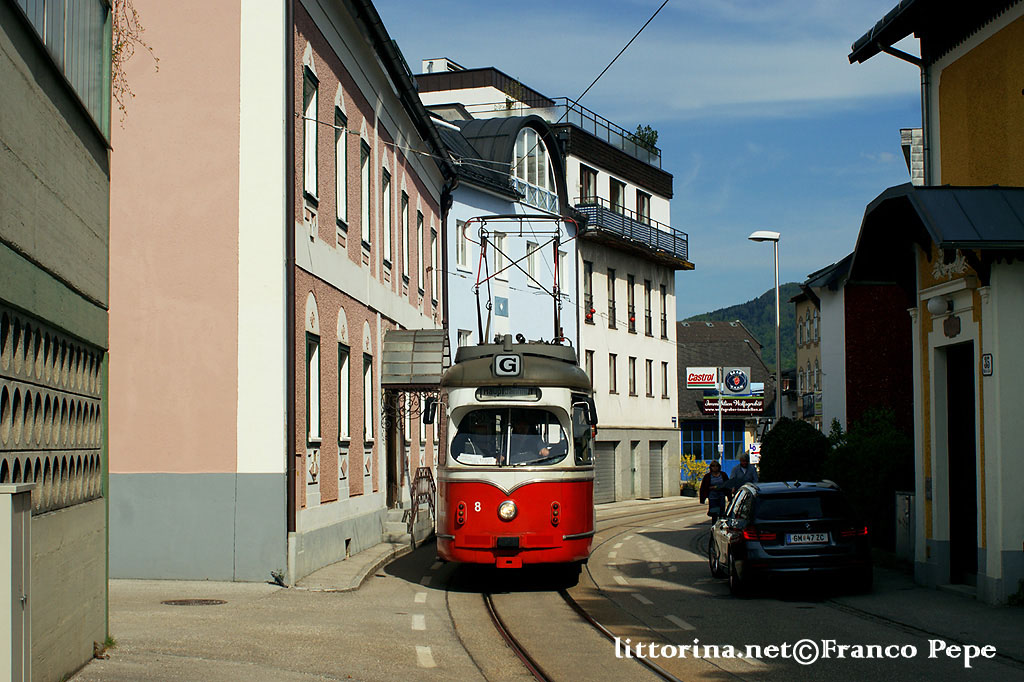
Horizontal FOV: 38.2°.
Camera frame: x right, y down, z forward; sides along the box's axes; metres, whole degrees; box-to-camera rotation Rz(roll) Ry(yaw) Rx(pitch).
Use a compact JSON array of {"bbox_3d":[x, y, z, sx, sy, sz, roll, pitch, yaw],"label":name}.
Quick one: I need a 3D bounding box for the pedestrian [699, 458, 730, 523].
[{"bbox_3d":[4.017,3.212,29.345,0.560,1.660,0.360,-1,-4,7],"label":"pedestrian"}]

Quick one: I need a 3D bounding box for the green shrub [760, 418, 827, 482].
[{"bbox_3d":[5.710,2.814,29.873,1.500,2.500,1.500,0,-4,0],"label":"green shrub"}]

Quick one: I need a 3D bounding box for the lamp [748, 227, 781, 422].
[{"bbox_3d":[6.175,0.914,36.022,0.800,7.150,0.300,-1,-4,11],"label":"lamp"}]

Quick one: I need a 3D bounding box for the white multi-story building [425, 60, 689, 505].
[{"bbox_3d":[0.134,-2.037,54.976,10.600,15.800,11.200,-2,-4,25],"label":"white multi-story building"}]

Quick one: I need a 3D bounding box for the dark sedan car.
[{"bbox_3d":[3.778,2.694,20.486,1.840,1.450,4.620,-1,-4,3],"label":"dark sedan car"}]

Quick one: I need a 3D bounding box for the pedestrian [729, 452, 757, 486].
[{"bbox_3d":[4.673,3.158,29.649,0.580,1.800,0.360,-1,-4,9],"label":"pedestrian"}]

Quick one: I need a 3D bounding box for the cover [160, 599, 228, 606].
[{"bbox_3d":[-3.952,3.252,18.376,0.800,0.040,0.800,0,-4,0],"label":"cover"}]

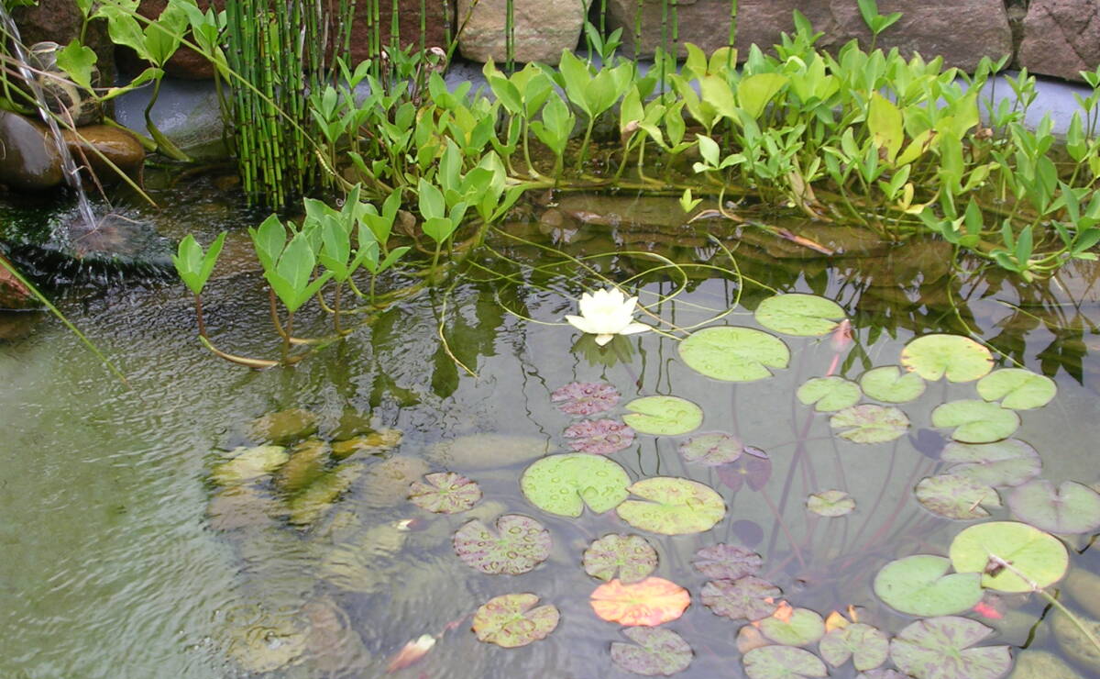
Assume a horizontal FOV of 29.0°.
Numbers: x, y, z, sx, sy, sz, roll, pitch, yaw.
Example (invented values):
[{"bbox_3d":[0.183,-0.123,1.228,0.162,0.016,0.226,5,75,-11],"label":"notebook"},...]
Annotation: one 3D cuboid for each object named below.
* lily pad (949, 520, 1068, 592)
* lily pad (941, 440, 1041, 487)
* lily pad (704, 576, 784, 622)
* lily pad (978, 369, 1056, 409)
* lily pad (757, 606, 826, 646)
[{"bbox_3d":[0.533,0.250,2.478,0.129,0.012,0.156,26,38,38],"label":"lily pad"},{"bbox_3d":[0.550,0.153,2.659,0.128,0.010,0.113,-3,30,-6],"label":"lily pad"},{"bbox_3d":[0.217,0.292,2.402,0.090,0.012,0.088,0,29,0],"label":"lily pad"},{"bbox_3d":[0.616,0.066,2.812,0.099,0.010,0.106,0,30,0],"label":"lily pad"},{"bbox_3d":[0.266,0.317,2.357,0.077,0.012,0.075,3,29,5],"label":"lily pad"}]

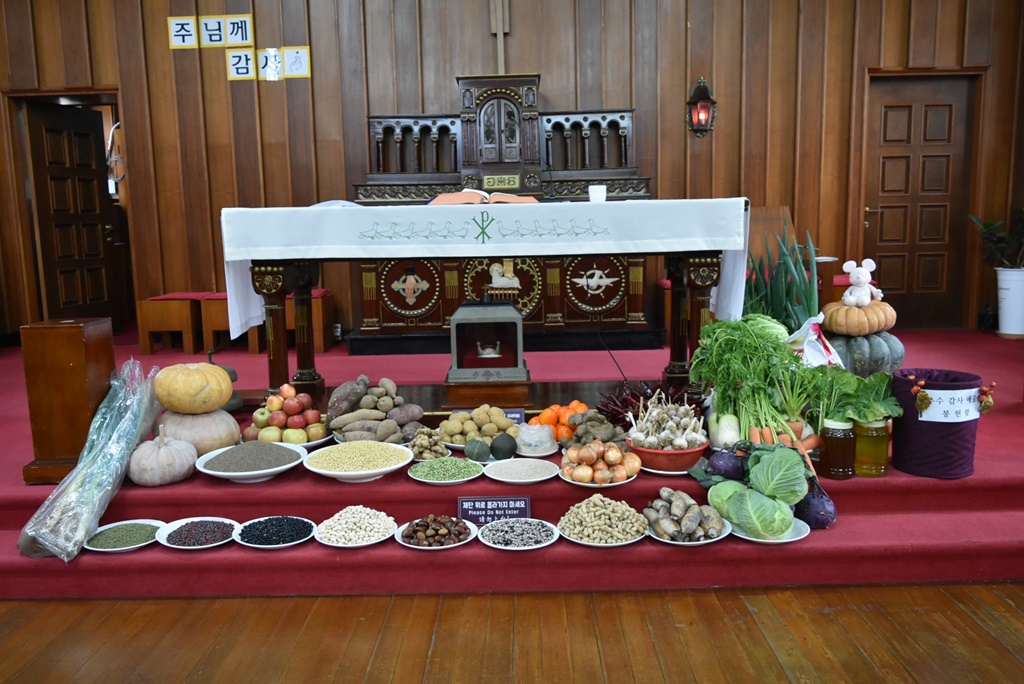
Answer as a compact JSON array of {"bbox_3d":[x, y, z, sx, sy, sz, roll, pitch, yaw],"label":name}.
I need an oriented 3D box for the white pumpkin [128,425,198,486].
[{"bbox_3d":[-1.218,0.397,2.673,0.230,0.205,0.228,-1,8,0],"label":"white pumpkin"}]

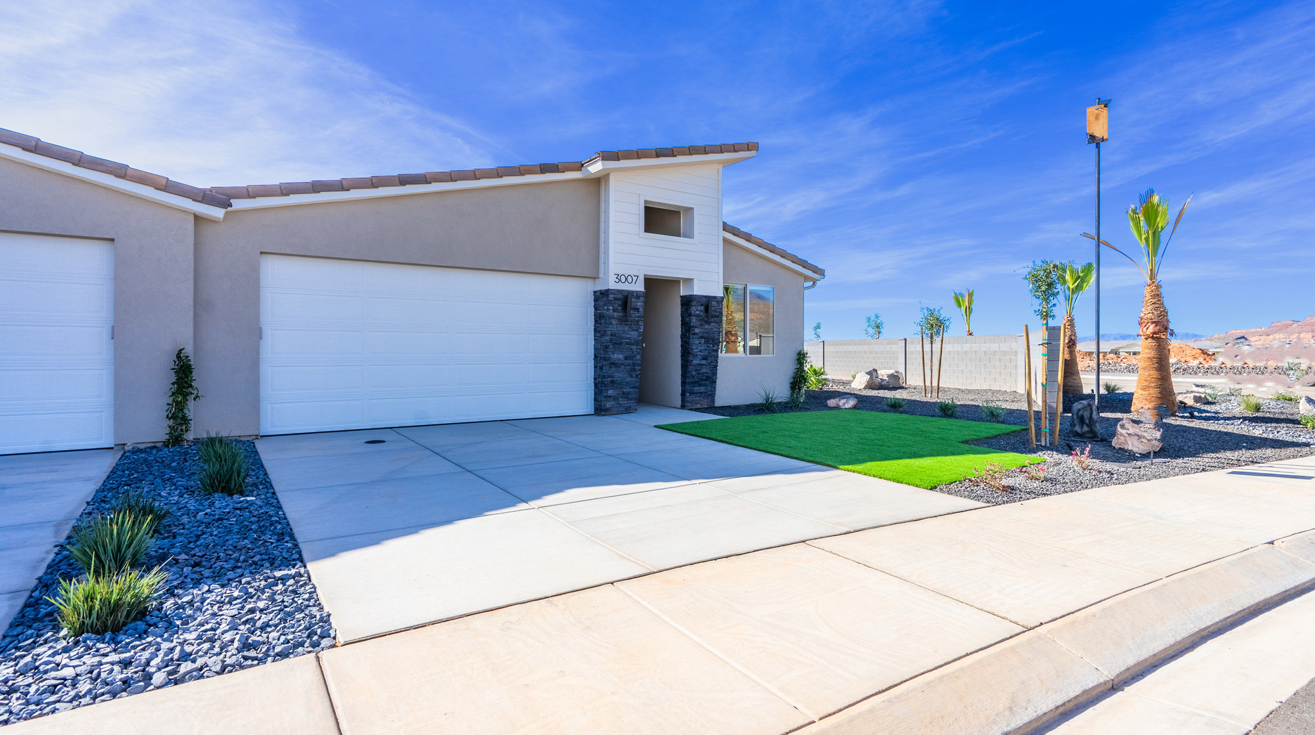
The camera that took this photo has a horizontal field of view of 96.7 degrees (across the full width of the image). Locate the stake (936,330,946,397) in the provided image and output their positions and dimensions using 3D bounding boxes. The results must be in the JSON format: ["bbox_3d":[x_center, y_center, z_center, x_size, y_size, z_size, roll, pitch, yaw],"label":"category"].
[{"bbox_3d":[7.310,-0.120,15.100,0.052,1.840,0.052,5,1,26],"label":"stake"}]

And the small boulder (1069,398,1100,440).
[{"bbox_3d":[6.430,0.760,8.800,0.400,0.580,0.380,1,1,36],"label":"small boulder"}]

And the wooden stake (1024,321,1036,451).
[{"bbox_3d":[5.100,0.253,8.000,0.052,1.680,0.052,-3,1,32],"label":"wooden stake"}]

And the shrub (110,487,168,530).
[{"bbox_3d":[-3.480,0.980,3.950,0.330,0.320,0.330,-1,2,-42],"label":"shrub"}]

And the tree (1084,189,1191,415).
[{"bbox_3d":[9.040,-1.230,11.000,1.600,4.270,1.400,1,1,39],"label":"tree"}]

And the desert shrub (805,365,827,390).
[{"bbox_3d":[4.750,0.280,17.600,0.680,0.800,0.680,0,1,15],"label":"desert shrub"}]

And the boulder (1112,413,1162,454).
[{"bbox_3d":[6.240,0.885,7.600,0.530,0.430,0.440,1,1,39],"label":"boulder"}]

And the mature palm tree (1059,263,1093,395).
[{"bbox_3d":[12.040,-1.110,16.800,0.900,3.790,0.900,1,1,36],"label":"mature palm tree"}]

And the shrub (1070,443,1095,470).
[{"bbox_3d":[4.700,0.995,6.460,0.230,0.270,0.220,1,1,36],"label":"shrub"}]

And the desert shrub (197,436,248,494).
[{"bbox_3d":[-3.755,0.840,5.050,0.370,0.460,0.360,-1,1,-37],"label":"desert shrub"}]

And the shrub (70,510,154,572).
[{"bbox_3d":[-3.370,1.060,3.620,0.430,0.390,0.430,-1,1,-43],"label":"shrub"}]

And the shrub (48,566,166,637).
[{"bbox_3d":[-2.555,1.085,2.730,0.420,0.270,0.400,-1,2,-43],"label":"shrub"}]

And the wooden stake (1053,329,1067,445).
[{"bbox_3d":[5.497,0.253,7.980,0.055,1.634,0.055,5,0,35],"label":"wooden stake"}]

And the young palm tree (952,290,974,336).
[{"bbox_3d":[12.600,-1.300,24.000,0.900,3.800,0.900,1,1,28],"label":"young palm tree"}]

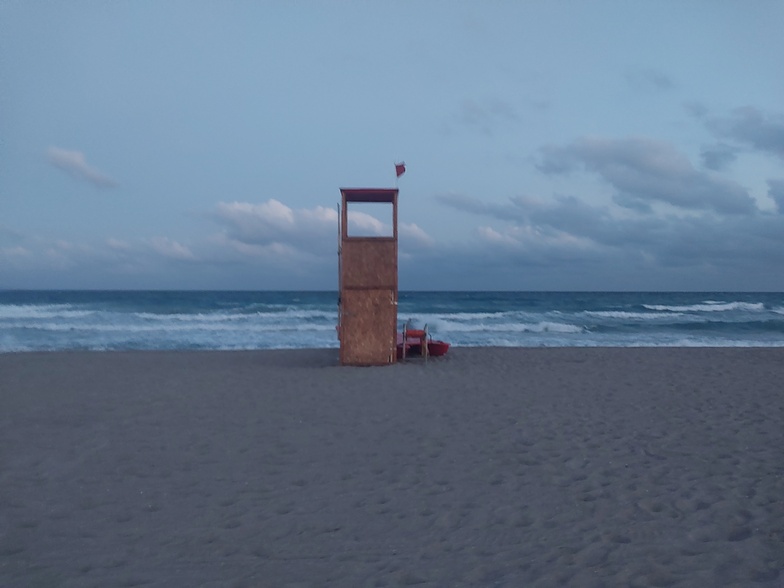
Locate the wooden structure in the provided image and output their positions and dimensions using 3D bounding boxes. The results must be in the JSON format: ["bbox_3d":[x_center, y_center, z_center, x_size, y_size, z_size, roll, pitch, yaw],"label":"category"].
[{"bbox_3d":[-0.520,-0.365,15.900,1.330,4.000,1.380,0,0,0],"label":"wooden structure"}]

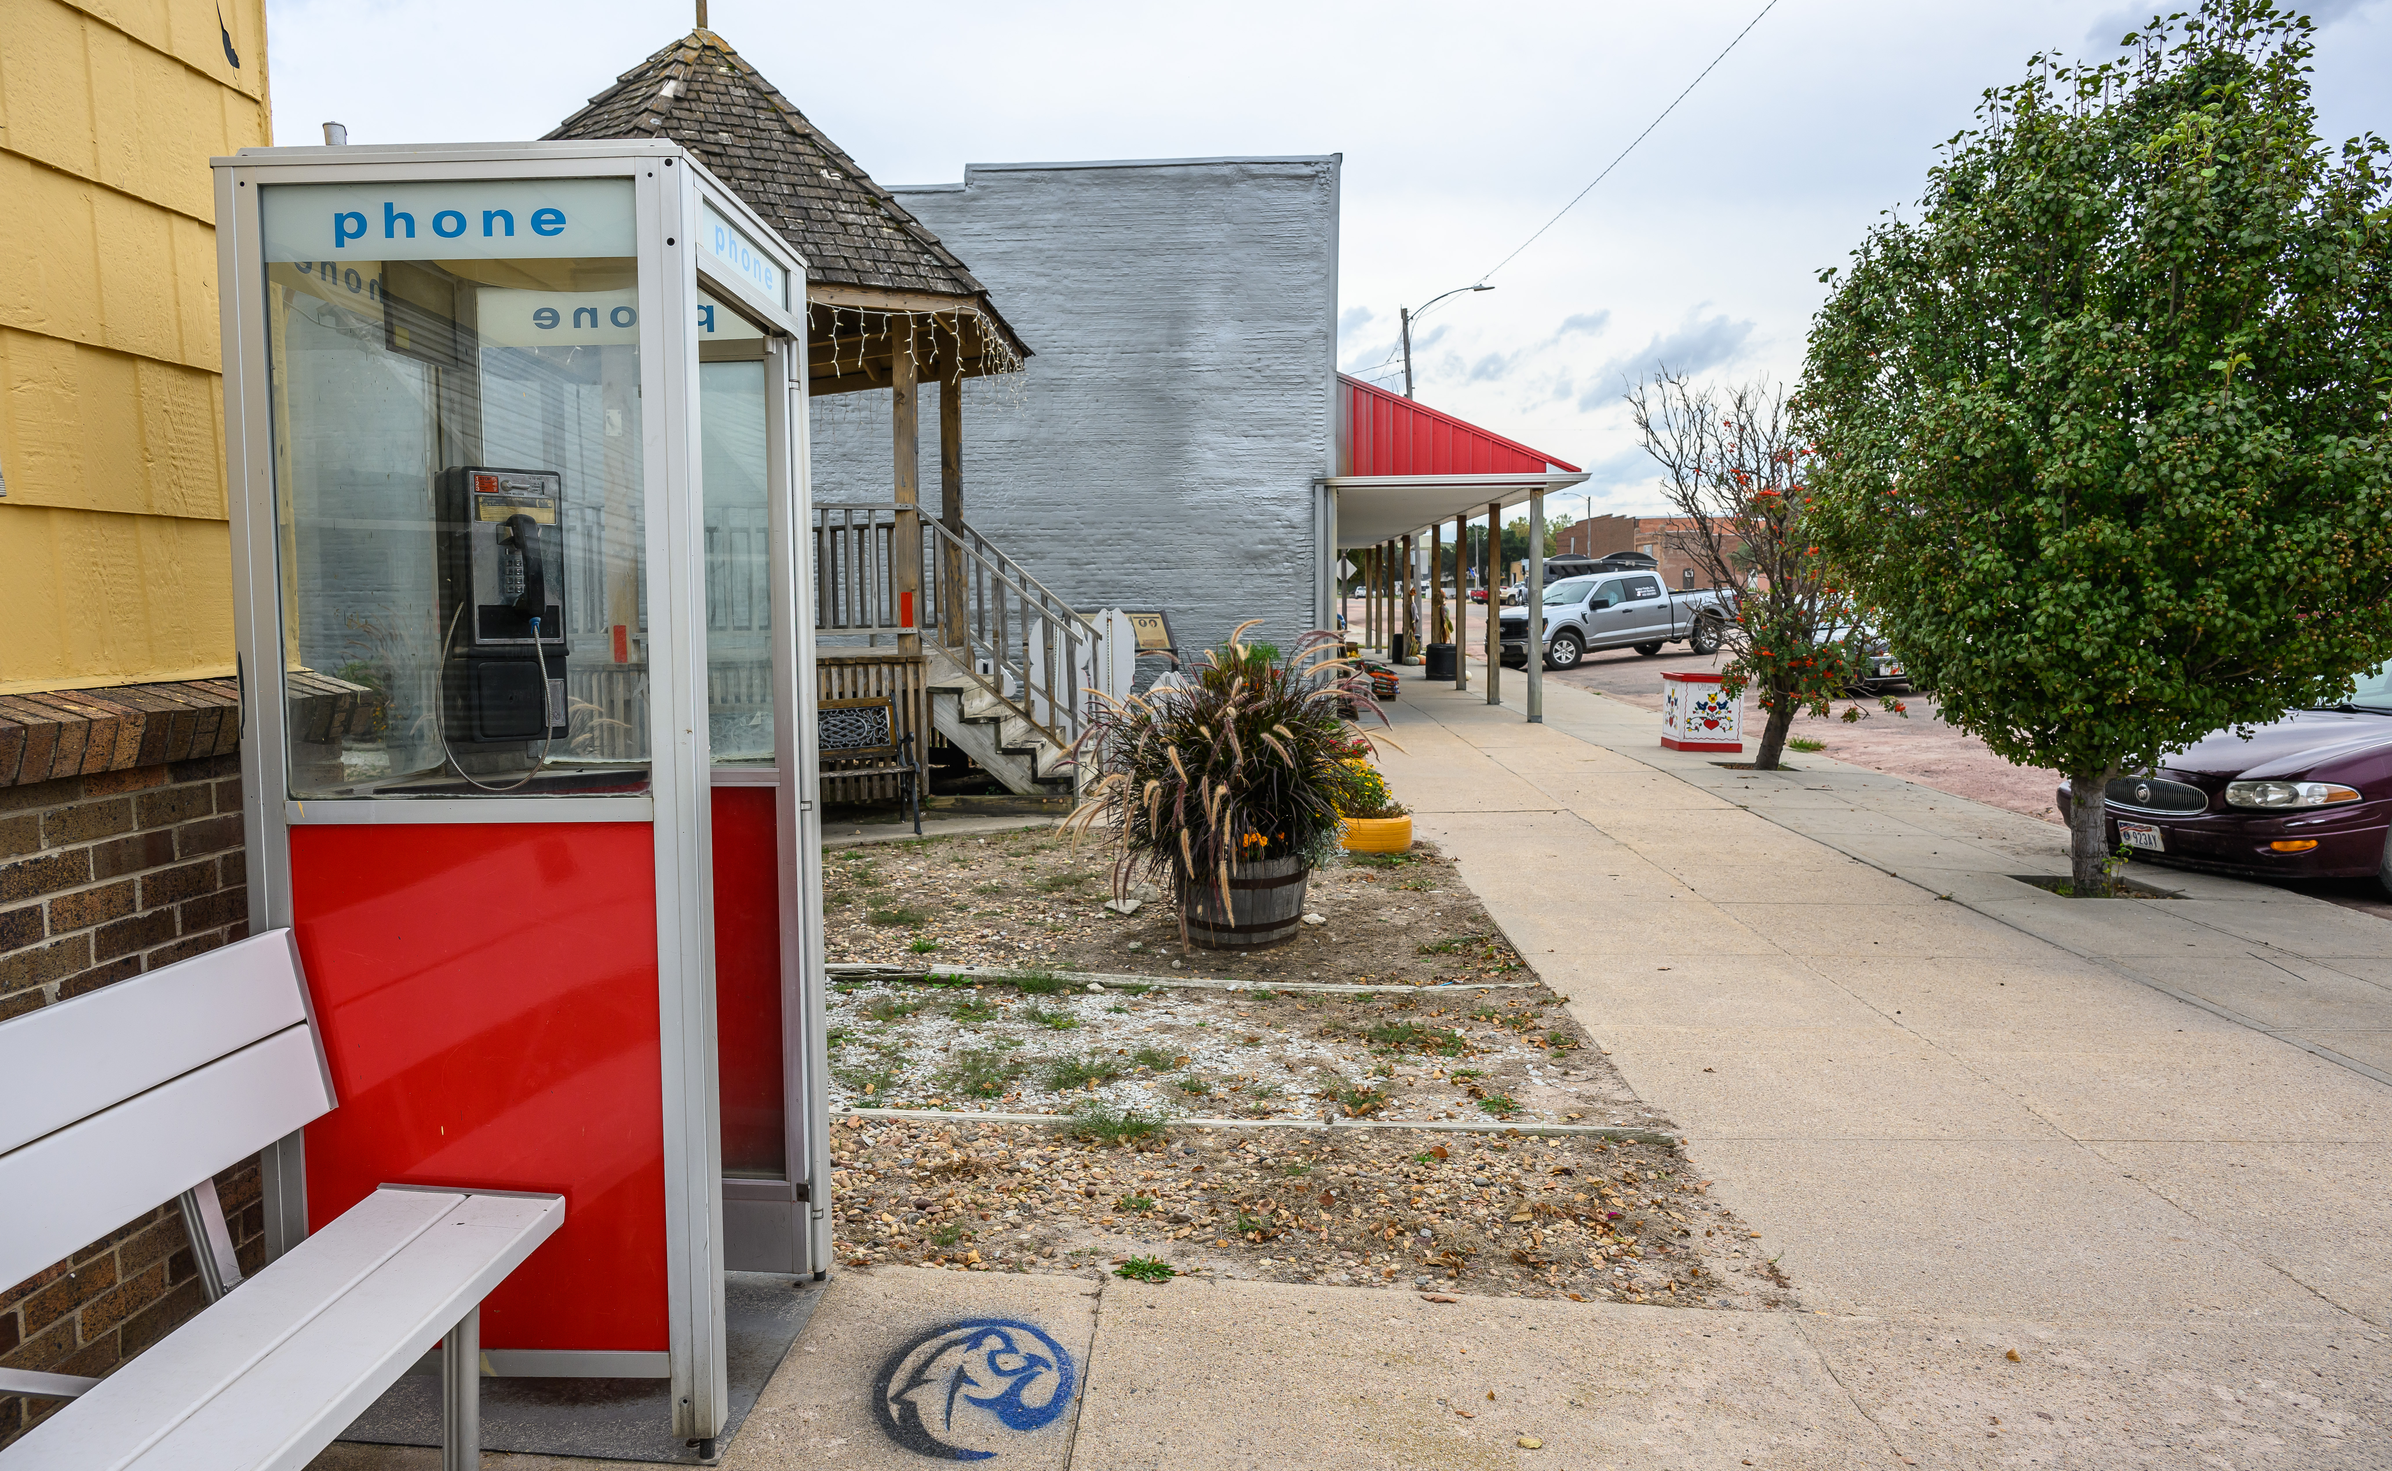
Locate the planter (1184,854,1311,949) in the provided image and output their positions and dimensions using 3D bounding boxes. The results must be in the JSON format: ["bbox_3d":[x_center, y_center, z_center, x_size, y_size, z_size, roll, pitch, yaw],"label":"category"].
[{"bbox_3d":[0.210,0.698,6.963,0.600,0.380,0.600,0,5,0],"label":"planter"}]

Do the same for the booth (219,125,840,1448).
[{"bbox_3d":[-1.222,0.105,3.092,0.785,2.256,0.771,0,4,1],"label":"booth"}]

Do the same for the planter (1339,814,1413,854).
[{"bbox_3d":[0.992,0.564,9.560,0.600,0.200,0.600,0,5,0],"label":"planter"}]

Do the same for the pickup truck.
[{"bbox_3d":[9.070,-2.585,34.750,6.050,1.950,2.100,-7,7,-26],"label":"pickup truck"}]

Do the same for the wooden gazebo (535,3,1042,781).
[{"bbox_3d":[-3.481,-2.337,11.557,4.342,5.422,4.913,0,5,1],"label":"wooden gazebo"}]

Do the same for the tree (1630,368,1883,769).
[{"bbox_3d":[4.895,-1.431,13.715,2.200,3.394,2.100,0,5,0],"label":"tree"}]

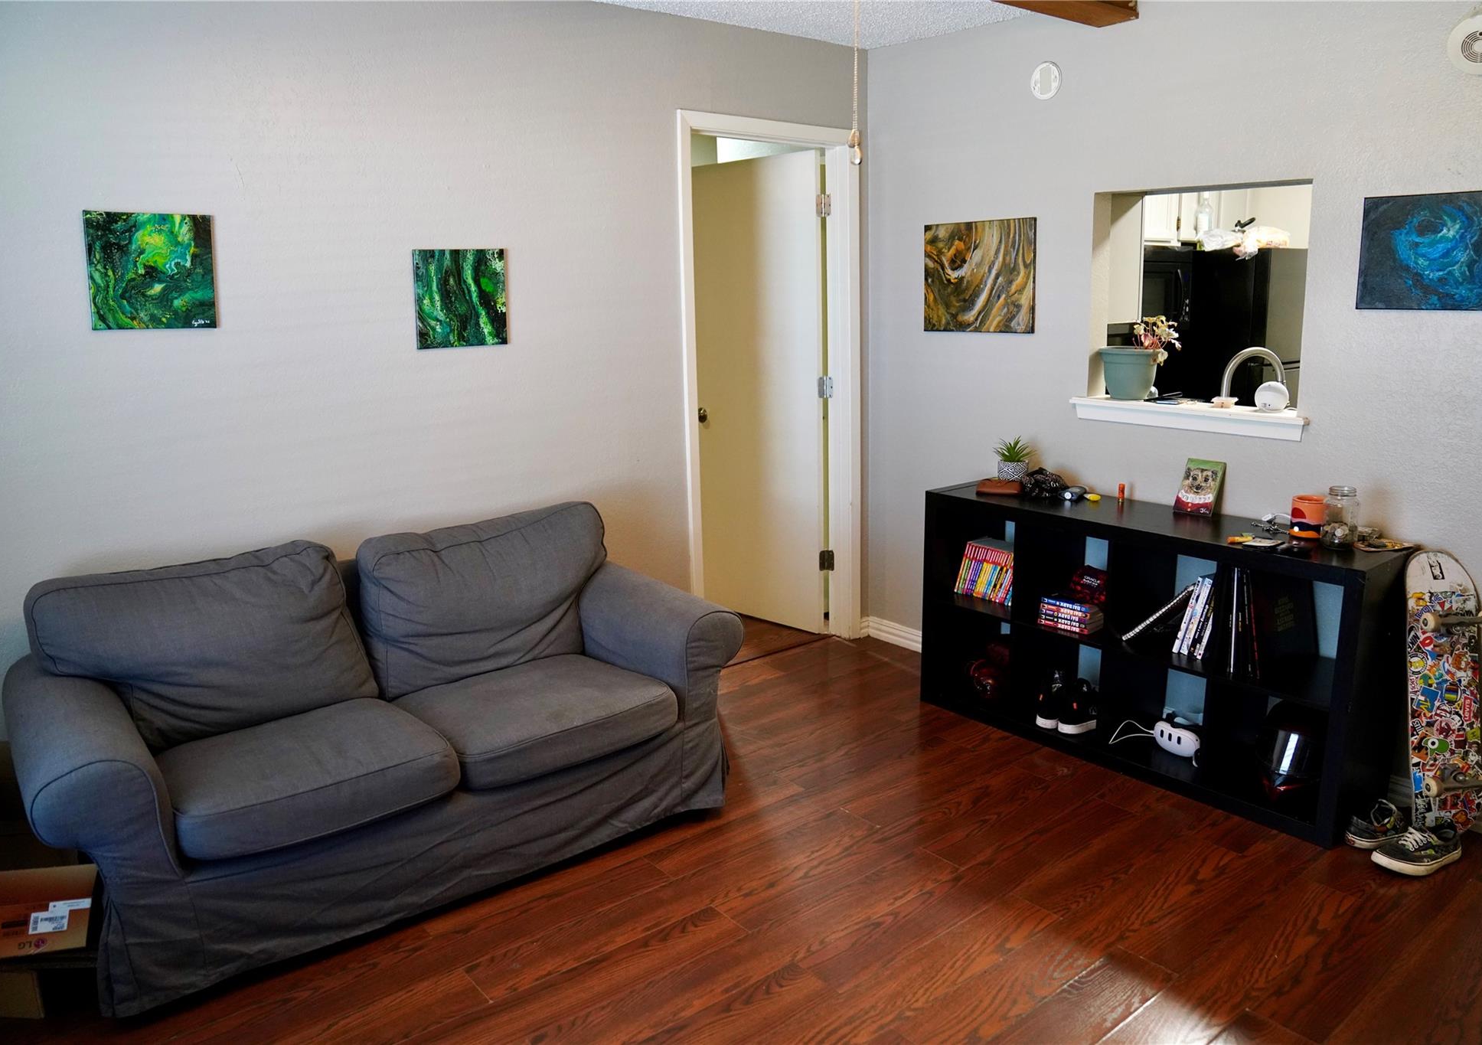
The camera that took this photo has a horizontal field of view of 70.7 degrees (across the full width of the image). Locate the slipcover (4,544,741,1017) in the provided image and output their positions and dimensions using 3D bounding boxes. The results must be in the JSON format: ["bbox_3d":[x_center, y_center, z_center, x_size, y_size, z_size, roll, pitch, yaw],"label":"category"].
[{"bbox_3d":[-0.957,0.492,2.876,1.780,0.865,0.870,-11,16,-37],"label":"slipcover"}]

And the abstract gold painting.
[{"bbox_3d":[0.876,-0.914,3.898,0.020,0.406,0.508,-12,16,-39],"label":"abstract gold painting"}]

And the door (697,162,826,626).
[{"bbox_3d":[0.052,-0.560,4.718,0.762,2.032,0.035,11,17,43],"label":"door"}]

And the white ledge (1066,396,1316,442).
[{"bbox_3d":[1.469,-0.348,3.442,0.160,0.078,0.830,-11,16,-38],"label":"white ledge"}]

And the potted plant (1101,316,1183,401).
[{"bbox_3d":[1.376,-0.557,3.559,0.210,0.280,0.240,-11,16,-38],"label":"potted plant"}]

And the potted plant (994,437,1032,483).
[{"bbox_3d":[1.000,-0.225,3.845,0.140,0.180,0.140,-1,12,0],"label":"potted plant"}]

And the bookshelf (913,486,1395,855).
[{"bbox_3d":[1.294,0.369,3.411,0.390,0.790,1.490,-11,16,-38],"label":"bookshelf"}]

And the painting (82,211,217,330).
[{"bbox_3d":[-1.513,-0.643,2.677,0.302,0.300,0.020,-12,16,-39],"label":"painting"}]

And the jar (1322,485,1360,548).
[{"bbox_3d":[1.656,-0.017,2.884,0.091,0.168,0.091,-12,16,-39],"label":"jar"}]

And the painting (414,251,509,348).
[{"bbox_3d":[-0.864,-0.695,3.252,0.303,0.298,0.020,-11,16,-38],"label":"painting"}]

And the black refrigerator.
[{"bbox_3d":[2.619,-0.628,5.722,0.750,1.670,0.780,-12,16,-39],"label":"black refrigerator"}]

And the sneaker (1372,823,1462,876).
[{"bbox_3d":[1.782,0.844,2.738,0.285,0.100,0.110,-4,13,-12],"label":"sneaker"}]

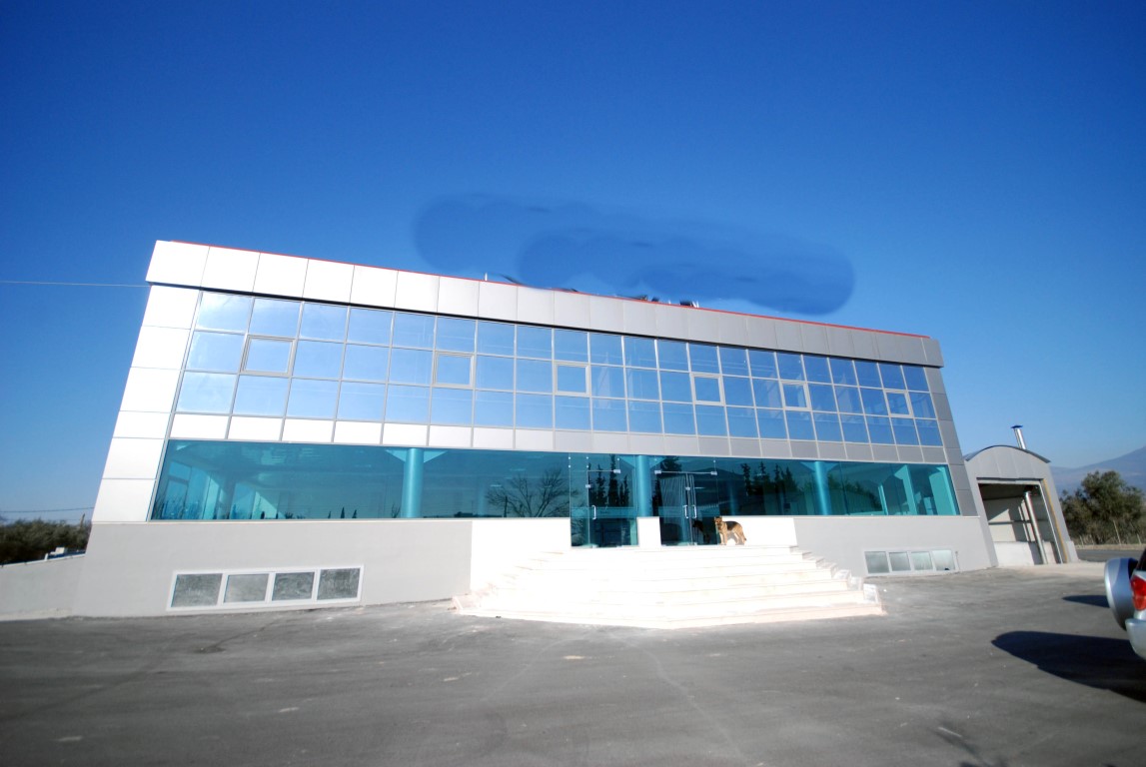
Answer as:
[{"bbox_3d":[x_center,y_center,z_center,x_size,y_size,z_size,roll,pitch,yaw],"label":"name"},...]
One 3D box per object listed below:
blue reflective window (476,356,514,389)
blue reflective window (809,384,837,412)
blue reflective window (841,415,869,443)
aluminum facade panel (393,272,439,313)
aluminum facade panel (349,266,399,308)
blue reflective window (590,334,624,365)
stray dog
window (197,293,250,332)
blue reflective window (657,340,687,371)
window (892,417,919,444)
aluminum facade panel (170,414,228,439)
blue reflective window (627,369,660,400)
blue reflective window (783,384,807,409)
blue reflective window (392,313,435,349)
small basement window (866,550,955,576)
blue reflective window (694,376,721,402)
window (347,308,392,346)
[{"bbox_3d":[-2.314,-0.305,14.363,1.116,1.044,0.080,4,-19,-16],"label":"blue reflective window"},{"bbox_3d":[9.204,0.535,17.623,1.116,1.044,0.080,4,-19,-16],"label":"blue reflective window"},{"bbox_3d":[10.294,1.656,17.452,1.142,1.042,0.080,4,-18,-16],"label":"blue reflective window"},{"bbox_3d":[-4.608,-2.707,14.243,1.188,1.188,0.100,4,-18,-16],"label":"aluminum facade panel"},{"bbox_3d":[-5.586,-2.702,13.451,1.148,1.154,0.060,4,-18,-16],"label":"aluminum facade panel"},{"bbox_3d":[1.125,-1.098,15.649,1.165,1.057,0.080,4,-18,-16],"label":"blue reflective window"},{"bbox_3d":[4.584,4.302,13.974,0.930,0.800,0.300,5,-18,-18],"label":"stray dog"},{"bbox_3d":[-9.158,-1.844,12.612,1.142,1.048,0.080,4,-18,-16],"label":"window"},{"bbox_3d":[3.426,-0.940,16.305,1.128,1.038,0.080,4,-18,-16],"label":"blue reflective window"},{"bbox_3d":[12.681,1.829,18.246,1.165,1.065,0.080,4,-18,-16],"label":"window"},{"bbox_3d":[-8.891,1.047,11.420,1.114,0.558,0.060,4,-18,-16],"label":"aluminum facade panel"},{"bbox_3d":[2.277,0.039,15.530,1.130,1.031,0.080,4,-18,-16],"label":"blue reflective window"},{"bbox_3d":[8.053,0.451,17.297,1.056,0.972,0.080,4,-19,-16],"label":"blue reflective window"},{"bbox_3d":[-4.635,-1.524,14.036,1.152,1.068,0.100,4,-18,-16],"label":"blue reflective window"},{"bbox_3d":[11.684,6.140,16.473,4.022,0.809,0.100,4,-18,-16],"label":"small basement window"},{"bbox_3d":[4.600,0.197,16.295,1.165,1.071,0.080,4,-18,-16],"label":"blue reflective window"},{"bbox_3d":[-5.731,-1.595,13.582,1.142,1.048,0.080,4,-18,-16],"label":"window"}]

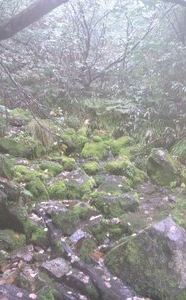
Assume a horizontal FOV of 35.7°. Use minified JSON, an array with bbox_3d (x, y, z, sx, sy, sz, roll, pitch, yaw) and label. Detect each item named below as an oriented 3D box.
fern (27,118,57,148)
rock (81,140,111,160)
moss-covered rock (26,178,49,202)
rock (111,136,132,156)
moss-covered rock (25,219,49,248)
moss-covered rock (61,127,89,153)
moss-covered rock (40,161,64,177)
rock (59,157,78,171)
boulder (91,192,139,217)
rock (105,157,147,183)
[{"bbox_3d":[-0.996,-0.326,5.700,0.574,0.550,0.500,0,6,0],"label":"fern"},{"bbox_3d":[0.085,0.012,7.000,0.705,0.428,0.564,0,7,0],"label":"rock"},{"bbox_3d":[-0.913,0.666,4.750,0.383,0.360,0.344,0,7,0],"label":"moss-covered rock"},{"bbox_3d":[0.582,-0.071,5.900,0.396,0.360,0.400,0,6,0],"label":"rock"},{"bbox_3d":[-0.567,0.853,2.950,0.238,0.270,0.260,0,6,0],"label":"moss-covered rock"},{"bbox_3d":[-0.466,-0.280,7.700,0.724,0.635,0.579,0,7,0],"label":"moss-covered rock"},{"bbox_3d":[-0.862,0.384,6.000,0.483,0.294,0.387,0,7,0],"label":"moss-covered rock"},{"bbox_3d":[-0.534,0.294,6.300,0.381,0.271,0.343,0,7,0],"label":"rock"},{"bbox_3d":[0.292,0.707,3.750,0.604,0.270,0.450,0,6,0],"label":"boulder"},{"bbox_3d":[0.661,0.424,5.700,0.804,0.453,0.603,0,7,0],"label":"rock"}]

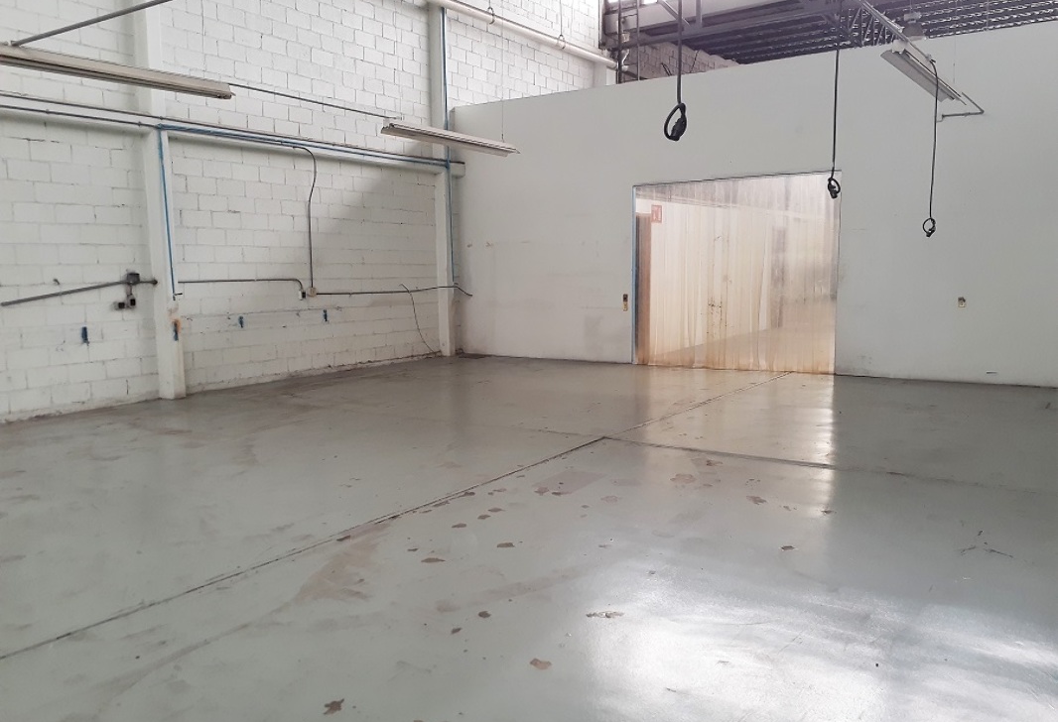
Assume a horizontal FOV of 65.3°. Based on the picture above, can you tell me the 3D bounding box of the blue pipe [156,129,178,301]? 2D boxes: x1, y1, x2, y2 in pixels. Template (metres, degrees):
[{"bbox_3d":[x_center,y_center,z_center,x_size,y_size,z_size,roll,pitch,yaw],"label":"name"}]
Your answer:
[{"bbox_3d":[-4.060,-1.644,9.279,0.050,1.891,0.050,4,8,35],"label":"blue pipe"}]

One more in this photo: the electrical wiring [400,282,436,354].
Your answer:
[{"bbox_3d":[-1.751,-0.664,13.003,0.090,1.061,0.709,4,8,35],"label":"electrical wiring"}]

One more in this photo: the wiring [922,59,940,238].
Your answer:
[{"bbox_3d":[3.420,-1.804,7.028,0.110,1.507,0.080,4,8,36],"label":"wiring"}]

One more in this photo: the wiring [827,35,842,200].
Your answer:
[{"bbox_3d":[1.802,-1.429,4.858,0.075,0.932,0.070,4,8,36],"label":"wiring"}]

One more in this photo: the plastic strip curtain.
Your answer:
[{"bbox_3d":[2.769,-1.180,11.332,2.826,2.585,0.080,3,8,32],"label":"plastic strip curtain"}]

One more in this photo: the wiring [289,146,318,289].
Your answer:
[{"bbox_3d":[-2.998,-1.921,11.020,0.170,1.874,0.393,4,8,35],"label":"wiring"}]

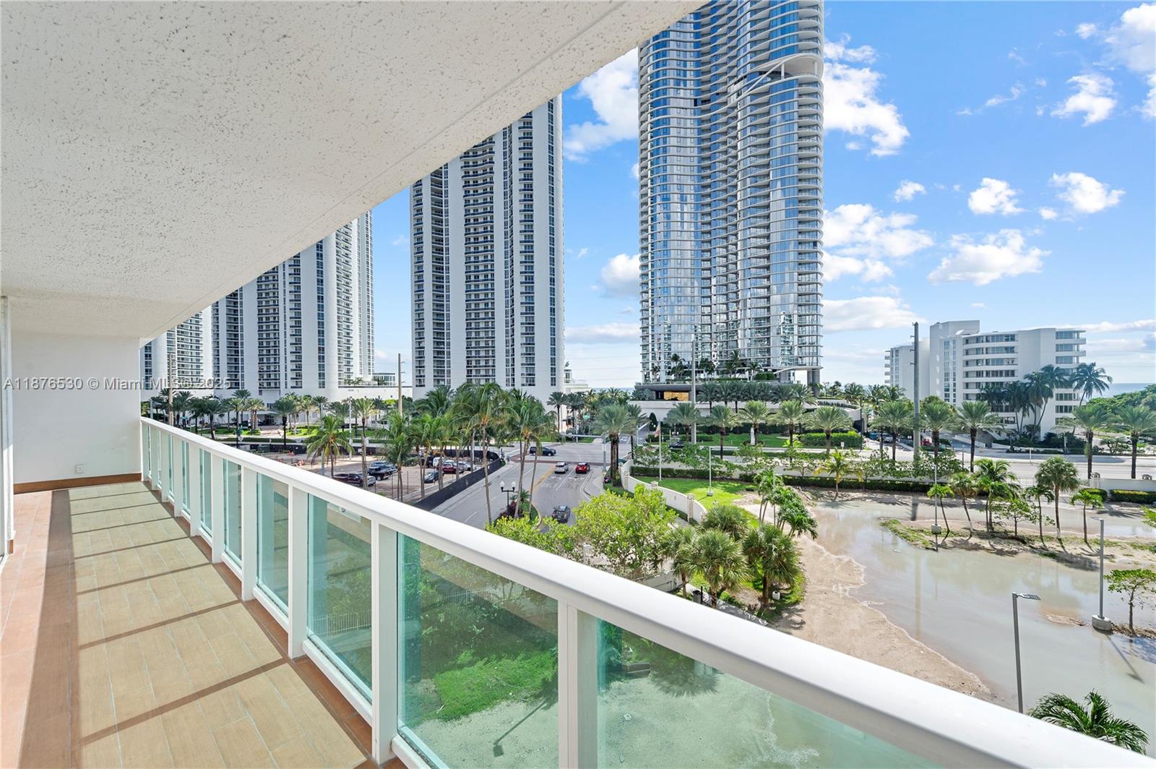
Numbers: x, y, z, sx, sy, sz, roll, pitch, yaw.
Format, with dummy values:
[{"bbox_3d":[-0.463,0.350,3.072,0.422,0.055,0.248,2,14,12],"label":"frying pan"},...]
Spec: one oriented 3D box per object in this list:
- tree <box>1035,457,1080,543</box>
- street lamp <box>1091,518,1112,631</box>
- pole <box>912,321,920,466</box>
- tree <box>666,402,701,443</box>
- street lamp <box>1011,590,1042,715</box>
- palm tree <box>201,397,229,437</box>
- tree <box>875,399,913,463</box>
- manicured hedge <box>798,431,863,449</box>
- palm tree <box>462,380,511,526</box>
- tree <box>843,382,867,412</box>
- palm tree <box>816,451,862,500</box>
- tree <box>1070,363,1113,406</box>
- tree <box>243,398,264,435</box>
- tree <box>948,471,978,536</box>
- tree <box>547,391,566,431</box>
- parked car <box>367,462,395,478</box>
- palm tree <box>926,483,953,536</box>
[{"bbox_3d":[44.456,10.560,41.600,3.100,7.650,3.100,-1,0,0],"label":"tree"},{"bbox_3d":[29.720,10.629,25.650,0.700,6.050,0.950,0,0,-7],"label":"street lamp"},{"bbox_3d":[53.505,1.975,71.000,1.000,23.651,0.850,-1,0,37],"label":"pole"},{"bbox_3d":[20.676,9.264,87.785,6.500,11.650,6.500,-1,-1,0],"label":"tree"},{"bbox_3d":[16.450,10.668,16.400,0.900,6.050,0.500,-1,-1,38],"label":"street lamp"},{"bbox_3d":[-110.063,10.118,136.000,6.200,12.310,6.200,-1,0,0],"label":"palm tree"},{"bbox_3d":[42.928,7.747,61.000,4.400,11.575,4.400,-1,-1,35],"label":"tree"},{"bbox_3d":[61.115,13.614,108.761,13.000,2.600,2.800,-1,-1,22],"label":"manicured hedge"},{"bbox_3d":[-9.789,7.402,47.500,5.800,15.190,5.800,-1,0,0],"label":"palm tree"},{"bbox_3d":[73.831,4.138,120.000,5.500,9.000,5.400,-1,0,32],"label":"tree"},{"bbox_3d":[31.791,10.813,54.900,4.800,5.736,4.800,-1,-1,30],"label":"palm tree"},{"bbox_3d":[109.541,3.617,96.000,6.400,16.500,6.400,0,0,-41],"label":"tree"},{"bbox_3d":[-100.474,9.922,139.000,5.700,11.740,5.700,-1,0,0],"label":"tree"},{"bbox_3d":[35.074,10.664,40.900,2.150,5.542,2.150,-1,-1,41],"label":"tree"},{"bbox_3d":[-5.526,8.032,119.500,5.600,12.220,5.500,0,0,-3],"label":"tree"},{"bbox_3d":[-33.331,14.553,74.450,4.900,1.800,1.950,-1,-1,20],"label":"parked car"},{"bbox_3d":[35.639,12.148,44.195,2.300,4.850,2.300,-1,-1,0],"label":"palm tree"}]

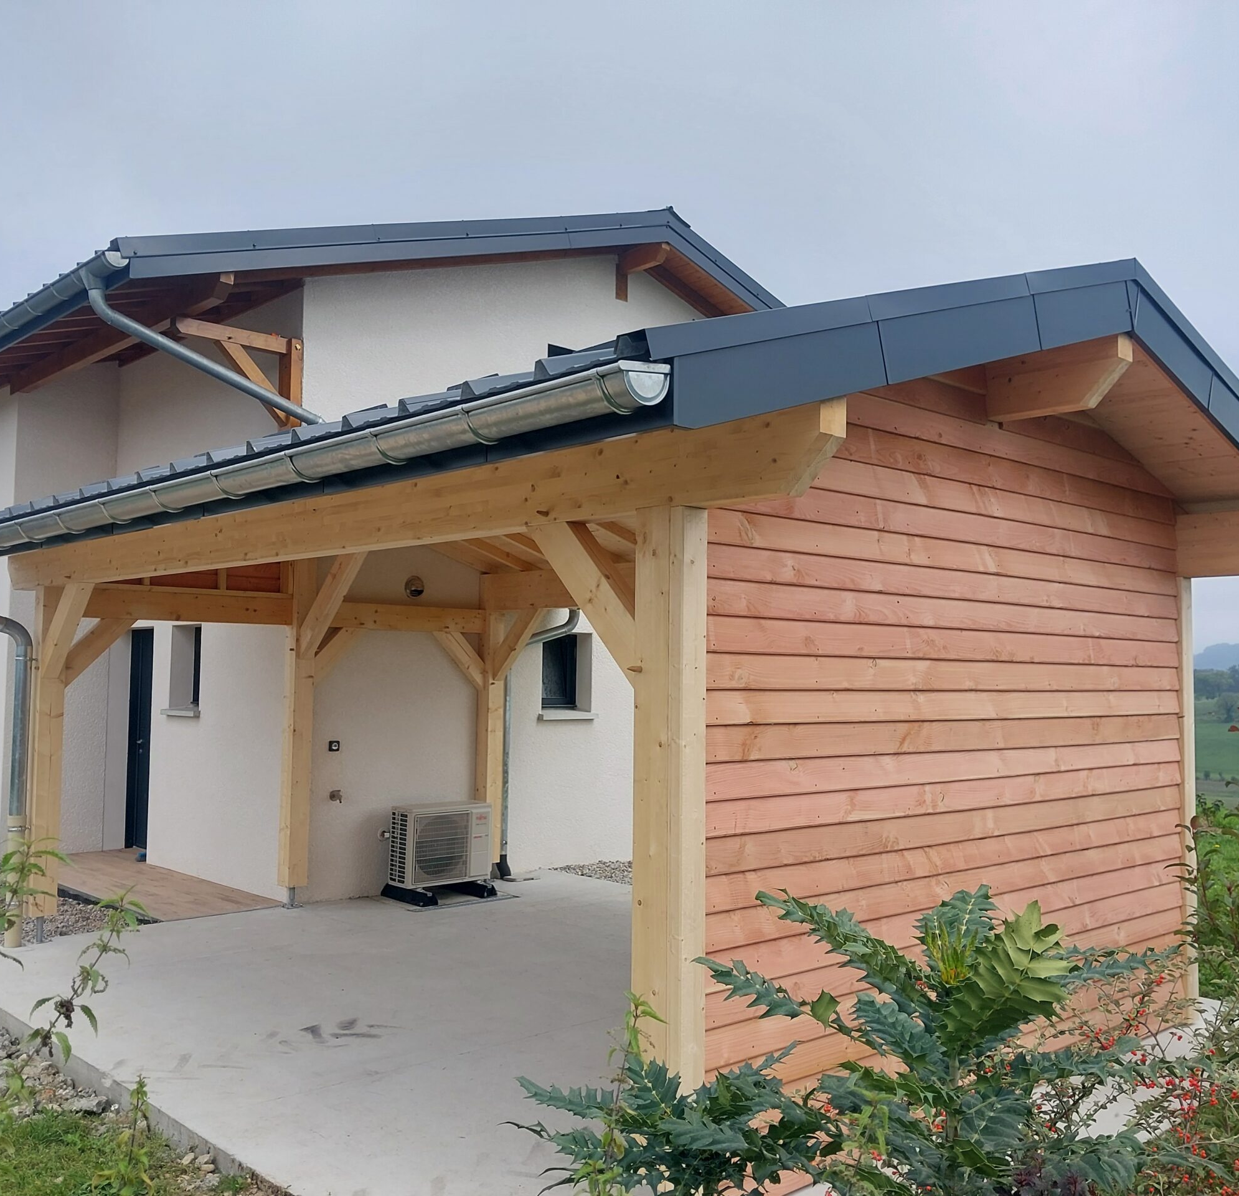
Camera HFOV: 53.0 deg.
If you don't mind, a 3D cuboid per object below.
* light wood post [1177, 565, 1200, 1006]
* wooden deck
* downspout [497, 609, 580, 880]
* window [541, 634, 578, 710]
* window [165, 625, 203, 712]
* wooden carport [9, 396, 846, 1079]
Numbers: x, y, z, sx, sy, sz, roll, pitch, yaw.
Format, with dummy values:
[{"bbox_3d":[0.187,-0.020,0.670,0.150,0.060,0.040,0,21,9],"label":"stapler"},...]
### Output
[{"bbox_3d":[2.701,0.950,6.061,0.142,2.097,0.151,4,-5,-42],"label":"light wood post"},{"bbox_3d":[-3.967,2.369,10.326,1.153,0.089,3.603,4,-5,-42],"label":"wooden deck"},{"bbox_3d":[-0.695,1.222,10.800,0.837,2.367,0.107,4,-5,-42],"label":"downspout"},{"bbox_3d":[-0.612,0.691,11.572,0.587,0.708,0.107,4,-5,-42],"label":"window"},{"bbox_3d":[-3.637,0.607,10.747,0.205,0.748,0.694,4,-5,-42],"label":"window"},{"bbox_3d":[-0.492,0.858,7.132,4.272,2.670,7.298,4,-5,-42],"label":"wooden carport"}]

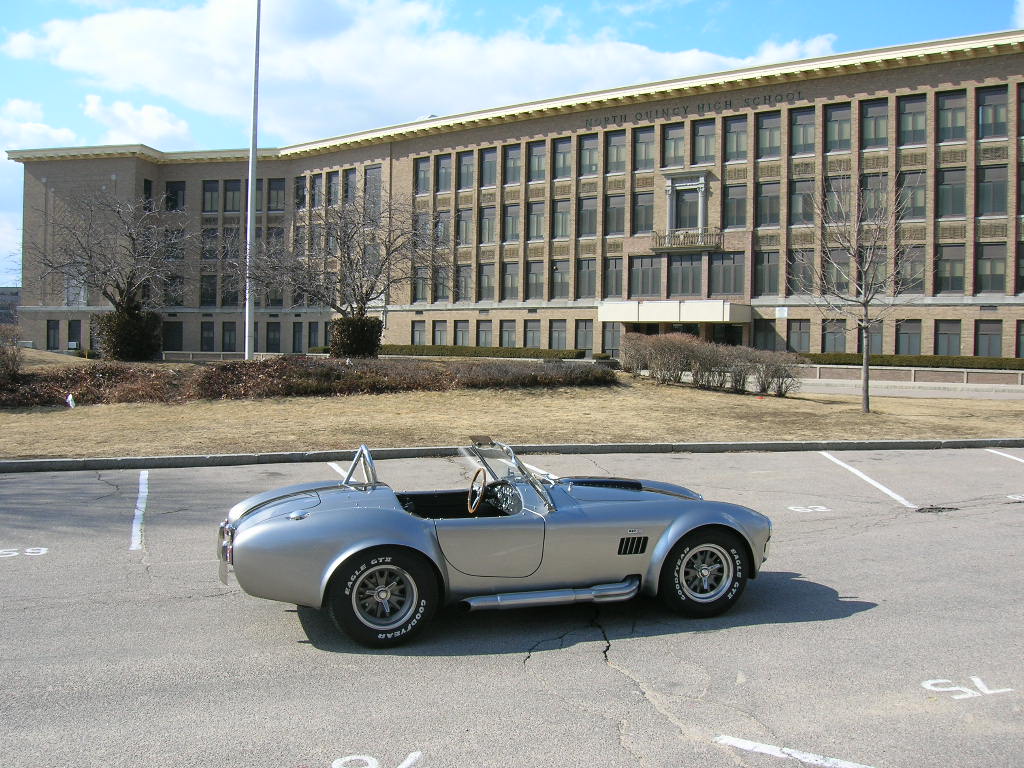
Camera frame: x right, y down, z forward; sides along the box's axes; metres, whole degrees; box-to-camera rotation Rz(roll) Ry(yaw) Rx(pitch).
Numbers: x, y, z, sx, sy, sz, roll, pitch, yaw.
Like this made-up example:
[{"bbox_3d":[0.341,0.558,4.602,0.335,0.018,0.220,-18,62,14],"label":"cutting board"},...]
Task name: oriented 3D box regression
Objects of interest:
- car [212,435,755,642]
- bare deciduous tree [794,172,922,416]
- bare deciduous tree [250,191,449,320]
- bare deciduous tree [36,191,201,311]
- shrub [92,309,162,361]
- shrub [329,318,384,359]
[{"bbox_3d":[-0.075,1.022,7.391,4.020,1.200,1.740,0,2,-19],"label":"car"},{"bbox_3d":[9.235,-2.417,26.500,3.430,6.310,3.430,2,2,19],"label":"bare deciduous tree"},{"bbox_3d":[-6.301,-4.479,39.000,7.600,6.050,7.220,1,2,-9],"label":"bare deciduous tree"},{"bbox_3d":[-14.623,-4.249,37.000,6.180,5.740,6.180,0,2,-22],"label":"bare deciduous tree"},{"bbox_3d":[-14.144,-1.803,37.000,2.540,1.950,2.540,0,2,-21],"label":"shrub"},{"bbox_3d":[-6.030,-1.803,39.000,2.130,1.630,2.130,1,2,-9],"label":"shrub"}]

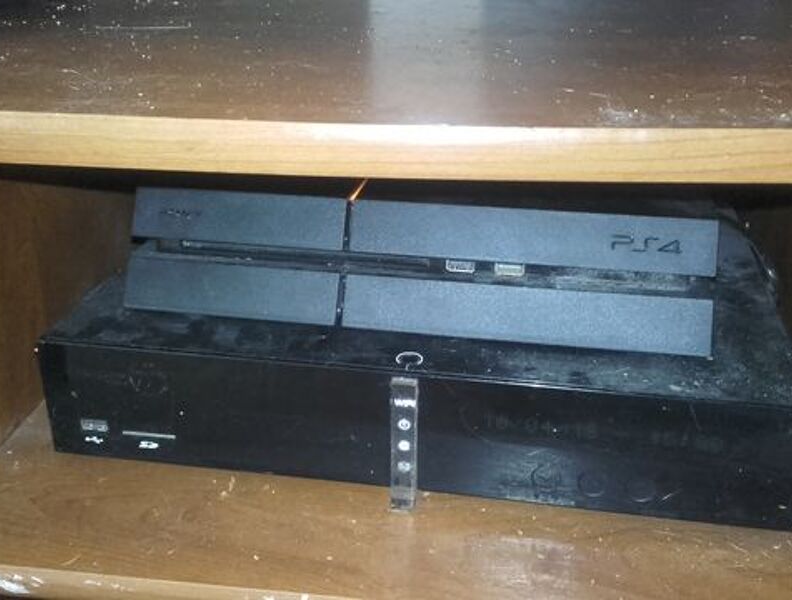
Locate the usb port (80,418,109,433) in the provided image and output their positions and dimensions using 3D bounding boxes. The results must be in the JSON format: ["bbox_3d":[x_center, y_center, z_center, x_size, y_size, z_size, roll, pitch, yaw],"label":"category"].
[{"bbox_3d":[-0.142,0.058,0.399,0.013,0.005,0.008,4,26,9],"label":"usb port"}]

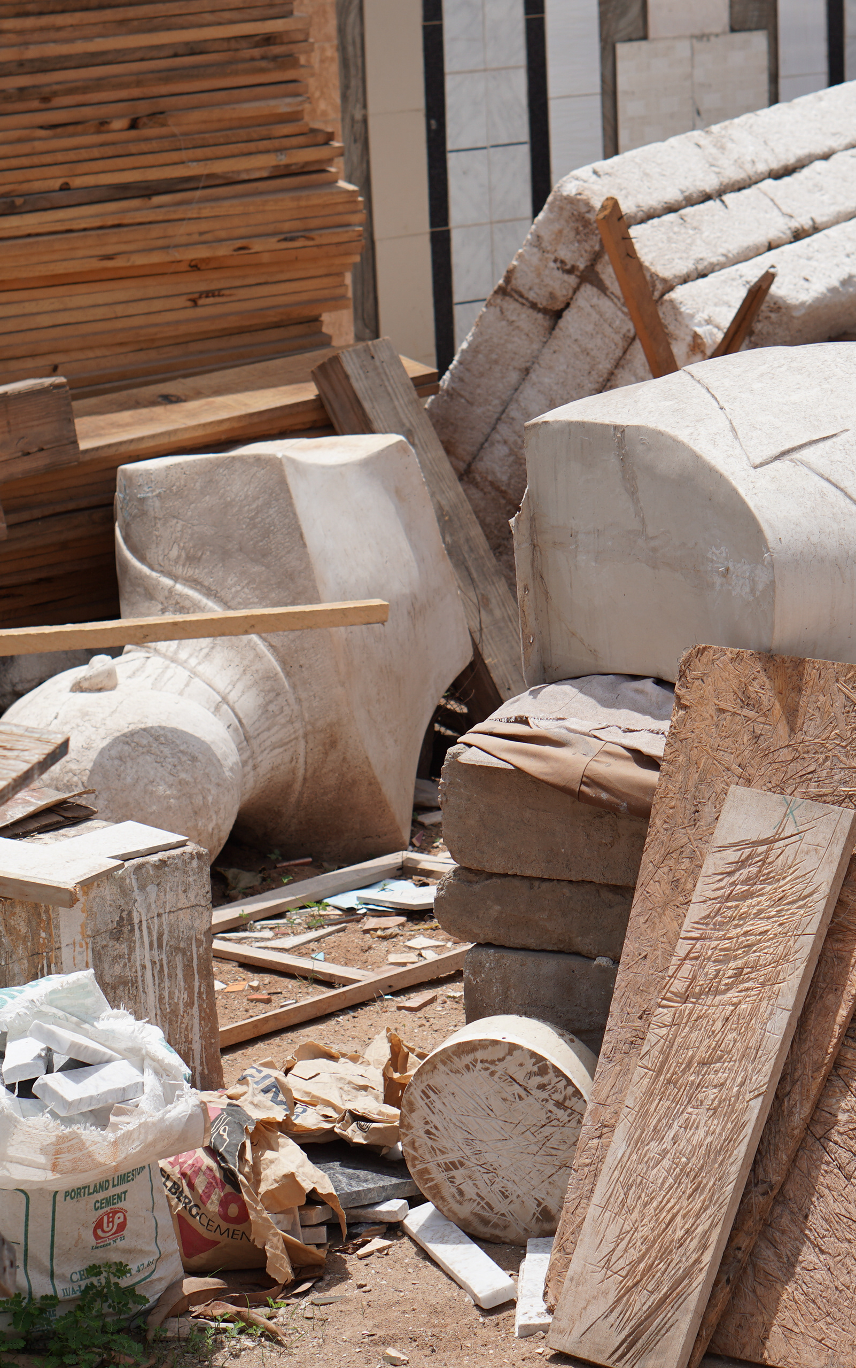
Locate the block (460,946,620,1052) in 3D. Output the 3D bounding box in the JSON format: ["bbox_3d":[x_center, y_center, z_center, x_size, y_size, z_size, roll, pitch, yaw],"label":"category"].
[{"bbox_3d":[0.271,0.411,5.653,0.400,0.152,0.200,5,14,30],"label":"block"}]

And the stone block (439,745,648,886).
[{"bbox_3d":[0.239,0.166,5.615,0.400,0.142,0.200,5,14,30],"label":"stone block"}]

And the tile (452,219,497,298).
[{"bbox_3d":[0.123,-1.144,11.664,0.147,0.208,0.012,-12,16,-40],"label":"tile"}]

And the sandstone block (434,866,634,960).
[{"bbox_3d":[0.233,0.285,5.646,0.400,0.101,0.200,5,14,30],"label":"sandstone block"}]

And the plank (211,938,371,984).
[{"bbox_3d":[-0.226,0.440,6.708,0.370,0.018,0.041,9,16,43],"label":"plank"}]

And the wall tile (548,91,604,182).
[{"bbox_3d":[0.414,-1.473,11.936,0.205,0.332,0.010,-12,15,-40],"label":"wall tile"}]

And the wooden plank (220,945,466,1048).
[{"bbox_3d":[-0.127,0.486,6.662,0.022,0.032,0.633,9,16,43],"label":"wooden plank"}]

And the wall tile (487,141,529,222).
[{"bbox_3d":[0.226,-1.371,11.714,0.147,0.208,0.012,-12,16,-40],"label":"wall tile"}]

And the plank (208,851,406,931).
[{"bbox_3d":[-0.242,0.362,7.296,0.052,0.022,0.546,8,16,40],"label":"plank"}]

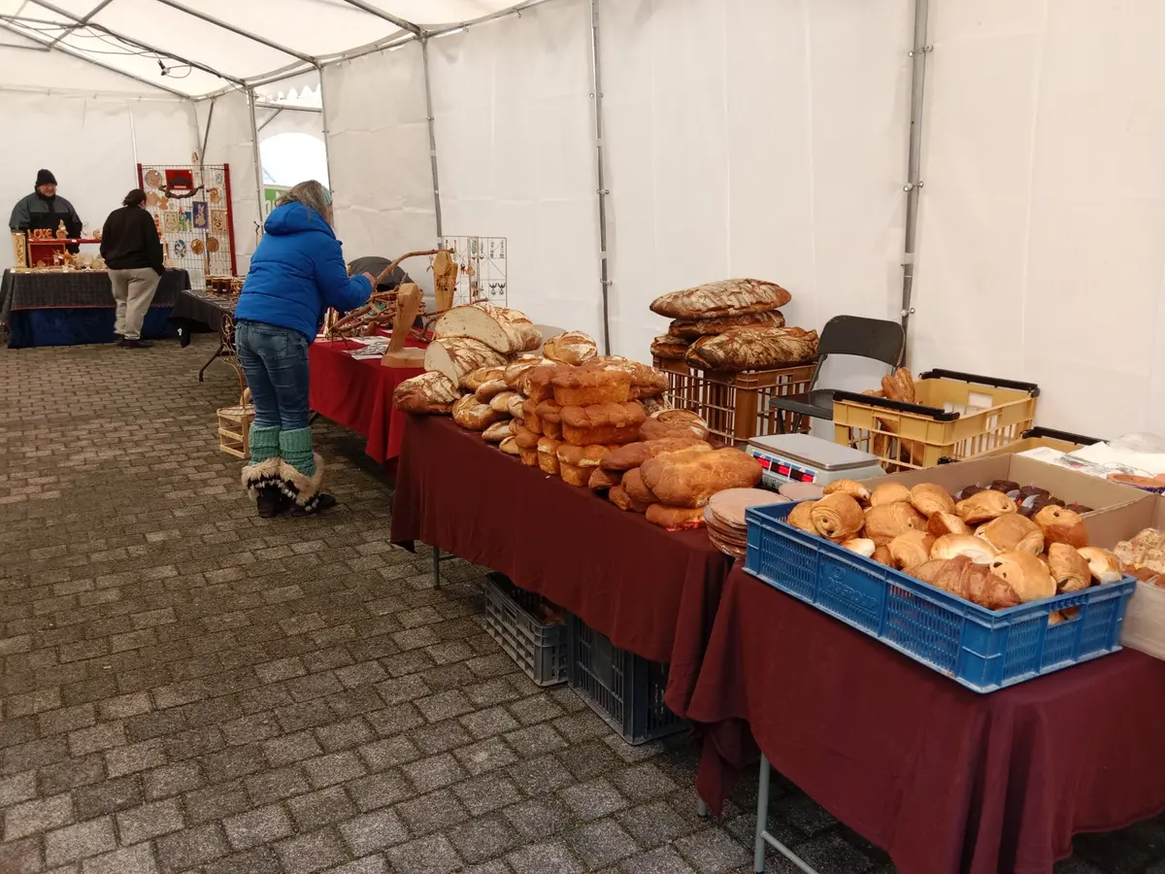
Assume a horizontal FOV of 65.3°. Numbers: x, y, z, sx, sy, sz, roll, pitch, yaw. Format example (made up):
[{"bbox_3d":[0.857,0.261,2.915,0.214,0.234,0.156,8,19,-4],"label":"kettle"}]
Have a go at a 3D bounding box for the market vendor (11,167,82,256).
[{"bbox_3d":[-6.039,-2.141,10.425,0.720,1.780,0.450,-7,17,-27],"label":"market vendor"}]

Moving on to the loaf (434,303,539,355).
[{"bbox_3d":[-0.368,-0.413,3.500,0.330,0.160,0.260,12,18,37],"label":"loaf"}]

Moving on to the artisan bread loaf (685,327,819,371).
[{"bbox_3d":[0.692,-0.355,3.711,0.580,0.140,0.220,-7,16,-27],"label":"artisan bread loaf"}]

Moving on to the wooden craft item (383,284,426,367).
[{"bbox_3d":[-0.887,-0.556,4.534,0.200,0.385,0.170,-8,17,-29],"label":"wooden craft item"}]

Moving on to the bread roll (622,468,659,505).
[{"bbox_3d":[0.195,0.130,2.374,0.188,0.088,0.119,-4,14,-20],"label":"bread roll"}]

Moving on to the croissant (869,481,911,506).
[{"bbox_3d":[0.669,0.129,1.961,0.091,0.064,0.086,7,15,24],"label":"croissant"}]

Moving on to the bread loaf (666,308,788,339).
[{"bbox_3d":[0.624,-0.483,3.880,0.500,0.110,0.210,-9,17,-32],"label":"bread loaf"}]

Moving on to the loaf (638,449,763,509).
[{"bbox_3d":[0.292,0.100,2.229,0.312,0.135,0.183,-4,14,-20],"label":"loaf"}]

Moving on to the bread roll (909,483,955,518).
[{"bbox_3d":[0.732,0.137,1.900,0.098,0.062,0.080,-8,17,-29],"label":"bread roll"}]

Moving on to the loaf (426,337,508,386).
[{"bbox_3d":[-0.456,-0.298,3.600,0.290,0.140,0.260,-8,16,-29],"label":"loaf"}]

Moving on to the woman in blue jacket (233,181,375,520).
[{"bbox_3d":[-1.383,-0.432,4.570,0.520,1.620,0.600,13,19,40],"label":"woman in blue jacket"}]

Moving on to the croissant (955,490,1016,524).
[{"bbox_3d":[0.823,0.143,1.855,0.112,0.062,0.086,9,15,29],"label":"croissant"}]

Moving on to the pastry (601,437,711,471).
[{"bbox_3d":[0.204,0.049,2.500,0.350,0.080,0.150,-8,16,-29],"label":"pastry"}]

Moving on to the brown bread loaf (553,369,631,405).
[{"bbox_3d":[0.027,-0.145,2.621,0.232,0.103,0.110,-5,15,-24],"label":"brown bread loaf"}]

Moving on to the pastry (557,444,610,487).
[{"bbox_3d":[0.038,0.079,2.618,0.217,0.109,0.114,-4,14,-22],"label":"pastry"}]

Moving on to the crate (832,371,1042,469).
[{"bbox_3d":[1.154,-0.014,3.005,0.600,0.270,0.400,-13,19,-41],"label":"crate"}]

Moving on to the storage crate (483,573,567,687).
[{"bbox_3d":[-0.106,0.654,3.246,0.340,0.210,0.465,-8,17,-29],"label":"storage crate"}]

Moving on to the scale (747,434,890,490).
[{"bbox_3d":[0.658,0.086,2.590,0.265,0.110,0.335,-8,16,-29],"label":"scale"}]

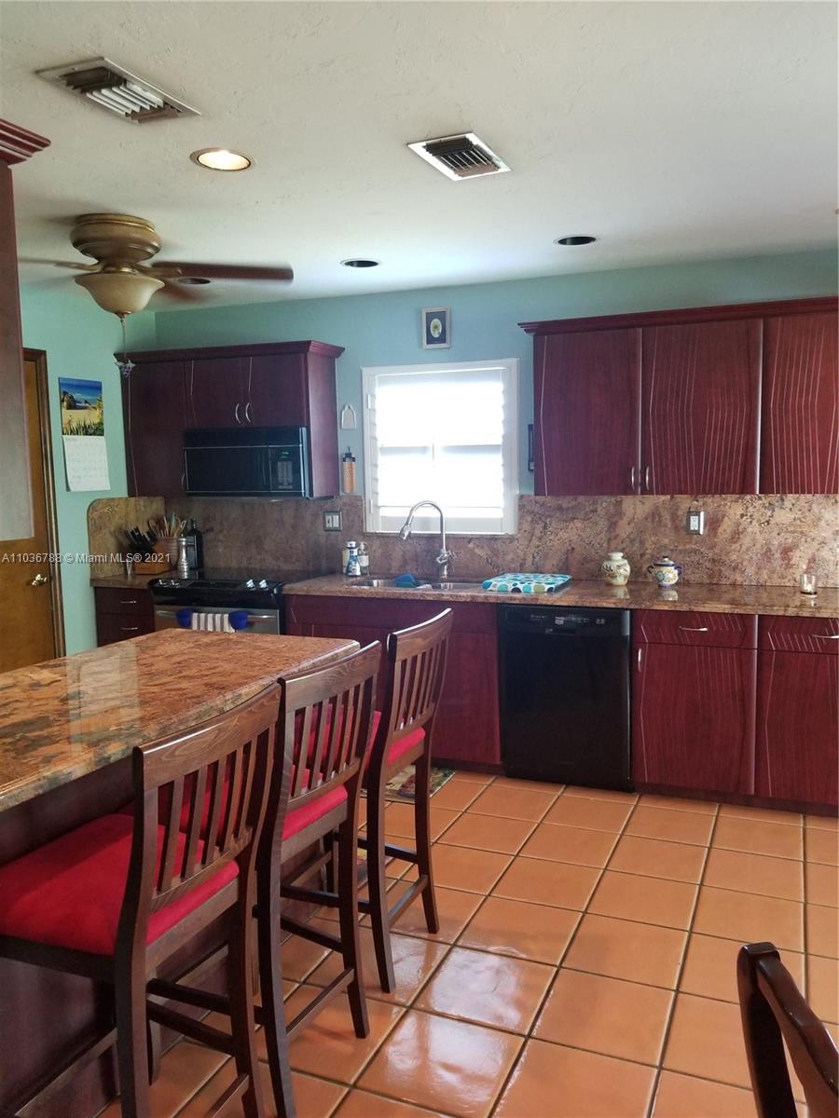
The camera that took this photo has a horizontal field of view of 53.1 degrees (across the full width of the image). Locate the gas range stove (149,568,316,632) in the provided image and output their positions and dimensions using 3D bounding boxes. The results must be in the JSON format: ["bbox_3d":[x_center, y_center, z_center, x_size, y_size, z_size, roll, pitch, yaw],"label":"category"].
[{"bbox_3d":[-0.968,0.541,4.778,0.785,0.907,0.683,1,6,24],"label":"gas range stove"}]

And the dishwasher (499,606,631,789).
[{"bbox_3d":[0.759,0.620,4.035,0.600,0.860,0.610,1,6,24],"label":"dishwasher"}]

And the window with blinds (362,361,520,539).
[{"bbox_3d":[0.100,-0.590,4.555,0.891,0.911,0.075,1,6,24],"label":"window with blinds"}]

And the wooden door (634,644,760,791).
[{"bbox_3d":[1.160,0.672,3.568,0.492,0.617,0.020,1,6,24],"label":"wooden door"}]

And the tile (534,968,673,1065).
[{"bbox_3d":[0.498,1.225,2.249,0.324,0.015,0.324,1,6,24],"label":"tile"}]

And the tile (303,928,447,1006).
[{"bbox_3d":[-0.113,1.208,2.502,0.323,0.012,0.323,1,6,24],"label":"tile"}]

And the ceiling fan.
[{"bbox_3d":[-1.163,-1.111,3.246,1.330,0.350,1.330,1,6,24],"label":"ceiling fan"}]

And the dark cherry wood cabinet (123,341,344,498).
[{"bbox_3d":[-1.097,-0.767,4.911,1.337,0.818,0.356,1,6,24],"label":"dark cherry wood cabinet"}]

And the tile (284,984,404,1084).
[{"bbox_3d":[-0.248,1.243,2.211,0.324,0.015,0.324,1,6,24],"label":"tile"}]

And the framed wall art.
[{"bbox_3d":[0.091,-1.241,4.524,0.158,0.221,0.020,1,6,24],"label":"framed wall art"}]

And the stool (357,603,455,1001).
[{"bbox_3d":[-0.179,0.686,2.544,0.484,1.023,0.435,1,6,24],"label":"stool"}]

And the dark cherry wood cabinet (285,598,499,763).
[{"bbox_3d":[-0.041,0.557,4.407,1.158,0.792,0.604,1,6,24],"label":"dark cherry wood cabinet"}]

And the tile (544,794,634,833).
[{"bbox_3d":[0.720,1.085,3.568,0.320,0.012,0.320,1,6,24],"label":"tile"}]

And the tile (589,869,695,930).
[{"bbox_3d":[0.759,1.156,2.838,0.323,0.012,0.323,1,6,24],"label":"tile"}]

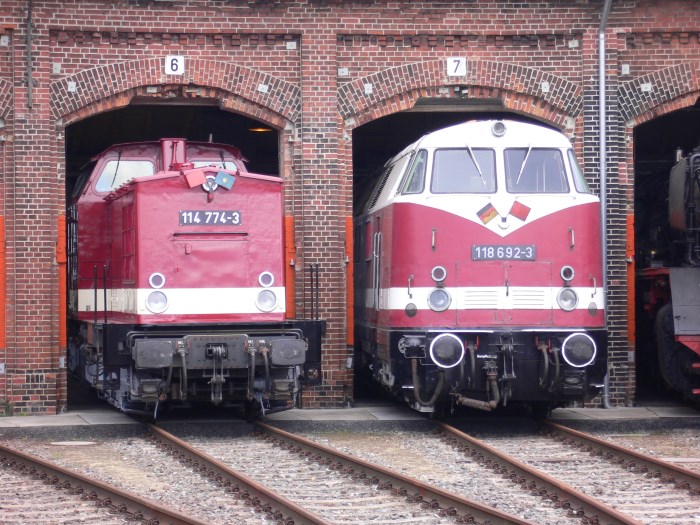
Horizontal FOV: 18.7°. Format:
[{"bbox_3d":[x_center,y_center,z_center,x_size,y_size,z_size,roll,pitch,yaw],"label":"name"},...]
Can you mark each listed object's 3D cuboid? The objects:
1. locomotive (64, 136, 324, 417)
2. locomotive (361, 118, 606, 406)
[{"bbox_3d":[-3.087,0.213,34.515,3.060,4.200,14.200,0,-1,-12],"label":"locomotive"},{"bbox_3d":[1.375,0.223,37.337,3.020,4.220,19.460,0,-1,-4],"label":"locomotive"}]

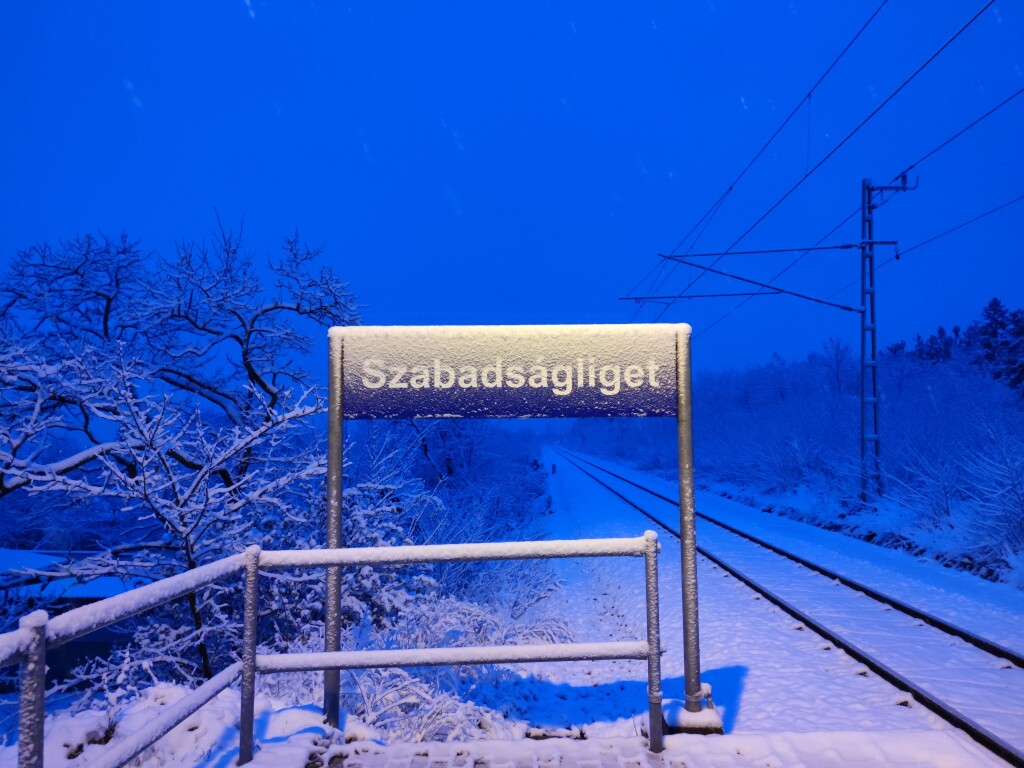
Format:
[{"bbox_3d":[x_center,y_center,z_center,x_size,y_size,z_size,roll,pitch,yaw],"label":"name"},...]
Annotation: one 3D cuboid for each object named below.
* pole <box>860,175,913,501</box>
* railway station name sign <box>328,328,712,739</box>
[{"bbox_3d":[9.743,-1.286,18.559,1.450,8.570,0.400,-1,-5,2],"label":"pole"},{"bbox_3d":[-0.011,0.828,4.319,2.275,2.399,0.110,-1,-5,2],"label":"railway station name sign"}]

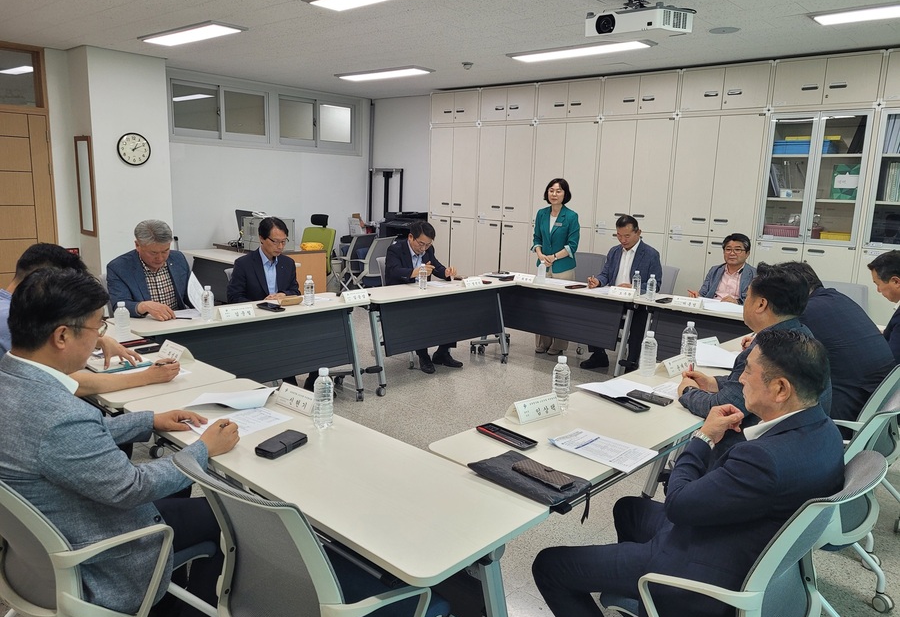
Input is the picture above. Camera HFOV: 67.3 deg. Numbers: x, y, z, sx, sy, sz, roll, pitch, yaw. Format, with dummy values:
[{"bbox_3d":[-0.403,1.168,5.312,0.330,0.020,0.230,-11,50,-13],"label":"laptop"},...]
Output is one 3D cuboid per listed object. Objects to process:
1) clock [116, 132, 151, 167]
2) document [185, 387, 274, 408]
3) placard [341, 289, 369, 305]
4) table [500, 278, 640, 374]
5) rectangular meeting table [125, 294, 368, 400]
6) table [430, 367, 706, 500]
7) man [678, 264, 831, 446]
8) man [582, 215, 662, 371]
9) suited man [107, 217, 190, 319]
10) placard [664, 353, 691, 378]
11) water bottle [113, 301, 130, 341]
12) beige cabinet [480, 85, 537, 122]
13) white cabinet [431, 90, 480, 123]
[{"bbox_3d":[-3.035,-1.532,6.494,0.045,0.305,0.305,12,14,43],"label":"clock"},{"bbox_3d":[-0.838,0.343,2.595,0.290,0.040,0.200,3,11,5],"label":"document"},{"bbox_3d":[-0.678,-0.087,4.836,0.210,0.074,0.075,-8,15,-44],"label":"placard"},{"bbox_3d":[0.958,0.150,5.768,1.500,0.720,0.500,11,14,41],"label":"table"},{"bbox_3d":[-1.310,0.363,4.467,0.515,0.715,1.610,12,14,43],"label":"rectangular meeting table"},{"bbox_3d":[0.636,0.757,2.673,0.515,0.715,1.610,12,14,43],"label":"table"},{"bbox_3d":[1.216,0.489,2.660,0.760,1.280,0.560,12,14,43],"label":"man"},{"bbox_3d":[1.499,-0.134,5.766,0.580,1.300,0.740,11,14,41],"label":"man"},{"bbox_3d":[-1.805,0.084,4.178,0.820,1.245,0.540,11,14,41],"label":"suited man"},{"bbox_3d":[1.010,0.254,3.029,0.210,0.070,0.083,-8,14,-42],"label":"placard"},{"bbox_3d":[-1.600,0.056,3.285,0.066,0.195,0.066,11,14,41],"label":"water bottle"},{"bbox_3d":[0.775,-2.307,7.736,0.800,0.400,0.400,11,14,41],"label":"beige cabinet"},{"bbox_3d":[0.181,-2.422,8.262,0.800,0.400,0.400,11,14,41],"label":"white cabinet"}]

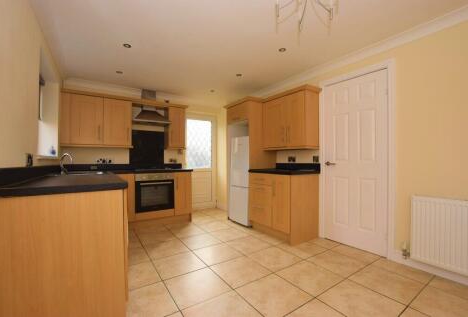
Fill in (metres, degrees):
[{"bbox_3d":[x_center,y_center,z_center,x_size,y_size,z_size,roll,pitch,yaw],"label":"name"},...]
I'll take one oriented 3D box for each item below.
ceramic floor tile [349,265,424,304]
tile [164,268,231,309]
[{"bbox_3d":[1.310,1.073,1.716,0.445,0.010,0.427,0,-1,-34],"label":"ceramic floor tile"},{"bbox_3d":[-0.314,1.086,1.698,0.445,0.010,0.445,1,-2,-35],"label":"tile"}]

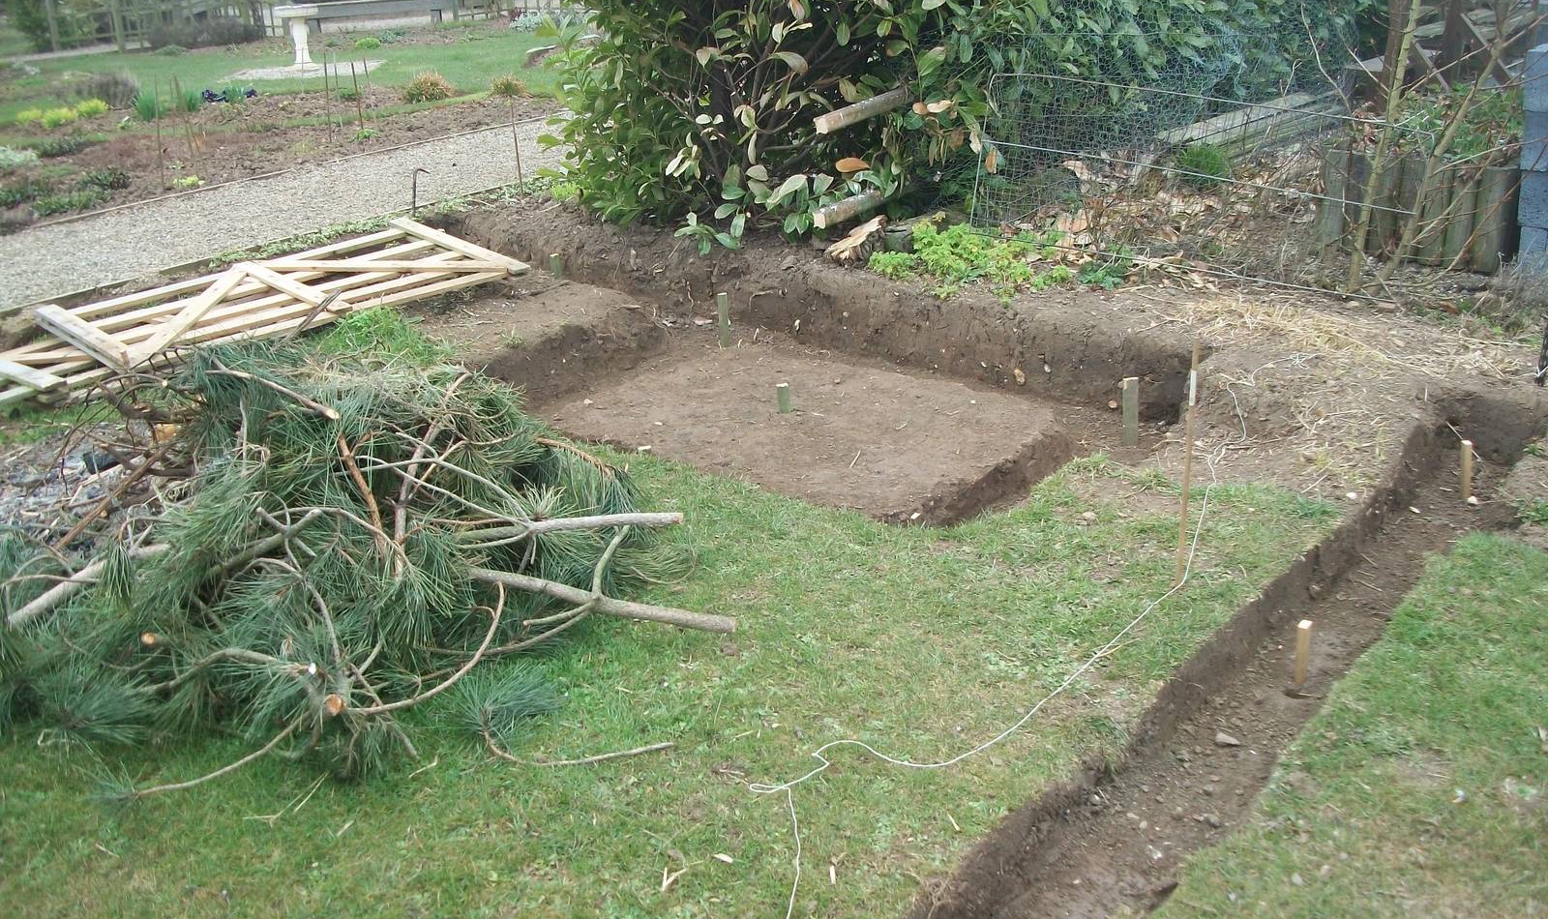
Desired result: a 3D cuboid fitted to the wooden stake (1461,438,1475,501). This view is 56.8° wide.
[{"bbox_3d":[2.040,0.033,4.212,0.027,0.173,0.025,-9,18,-3],"label":"wooden stake"}]

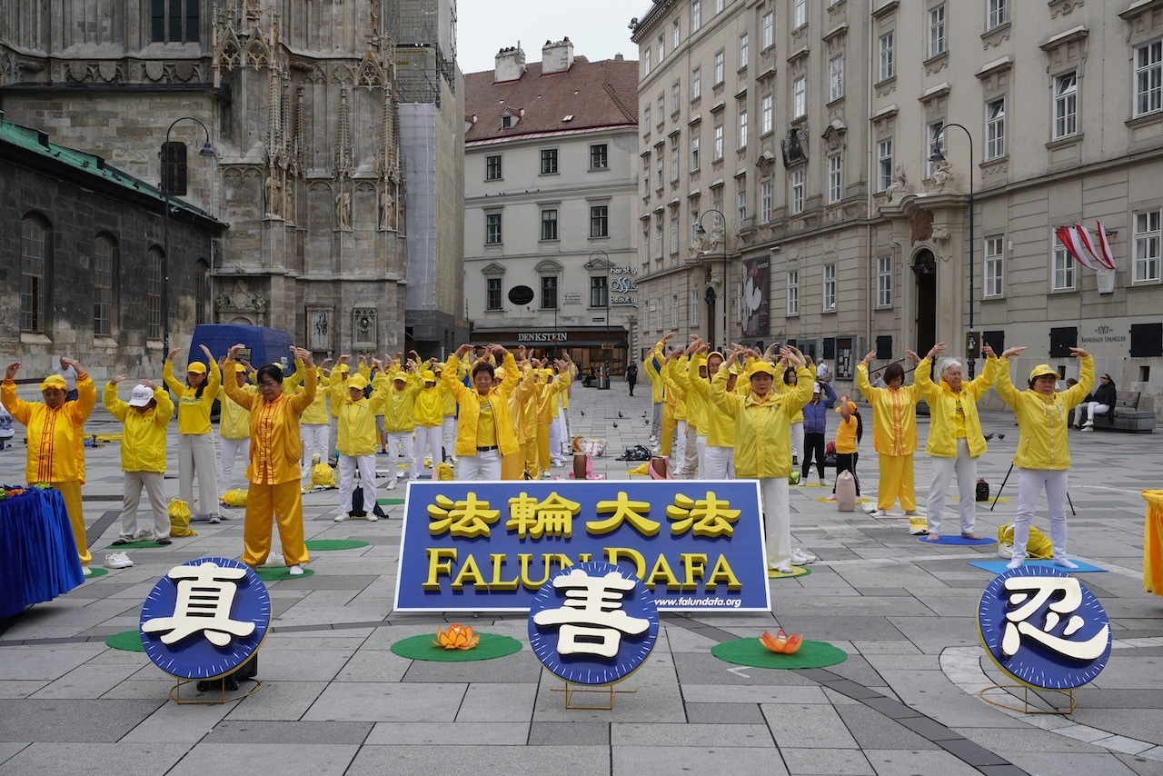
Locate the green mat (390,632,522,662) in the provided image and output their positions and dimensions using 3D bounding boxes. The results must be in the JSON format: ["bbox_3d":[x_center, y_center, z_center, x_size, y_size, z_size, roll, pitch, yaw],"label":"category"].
[{"bbox_3d":[-0.705,1.463,7.110,0.750,0.015,0.750,0,1,0],"label":"green mat"}]

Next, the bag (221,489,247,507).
[{"bbox_3d":[-3.868,1.205,14.100,0.360,0.190,0.280,0,1,0],"label":"bag"}]

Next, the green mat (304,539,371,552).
[{"bbox_3d":[-2.220,1.385,11.100,0.730,0.015,0.710,0,1,0],"label":"green mat"}]

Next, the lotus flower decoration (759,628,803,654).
[{"bbox_3d":[1.107,1.397,6.980,0.245,0.110,0.245,0,1,0],"label":"lotus flower decoration"}]

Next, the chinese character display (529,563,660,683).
[{"bbox_3d":[0.058,1.122,6.030,0.625,0.620,0.080,0,-30,5],"label":"chinese character display"}]

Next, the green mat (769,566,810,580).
[{"bbox_3d":[1.395,1.396,9.650,0.720,0.010,0.720,0,1,0],"label":"green mat"}]

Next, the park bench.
[{"bbox_3d":[12.730,0.560,30.400,0.570,0.920,2.700,0,1,-13],"label":"park bench"}]

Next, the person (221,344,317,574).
[{"bbox_3d":[-2.385,0.540,9.630,0.700,1.750,0.430,0,1,-2],"label":"person"}]

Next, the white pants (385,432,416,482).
[{"bbox_3d":[-2.326,0.821,16.250,0.410,0.800,0.270,0,1,-3],"label":"white pants"}]

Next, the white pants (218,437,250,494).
[{"bbox_3d":[-3.985,0.874,14.600,0.400,0.750,0.270,0,1,-5],"label":"white pants"}]

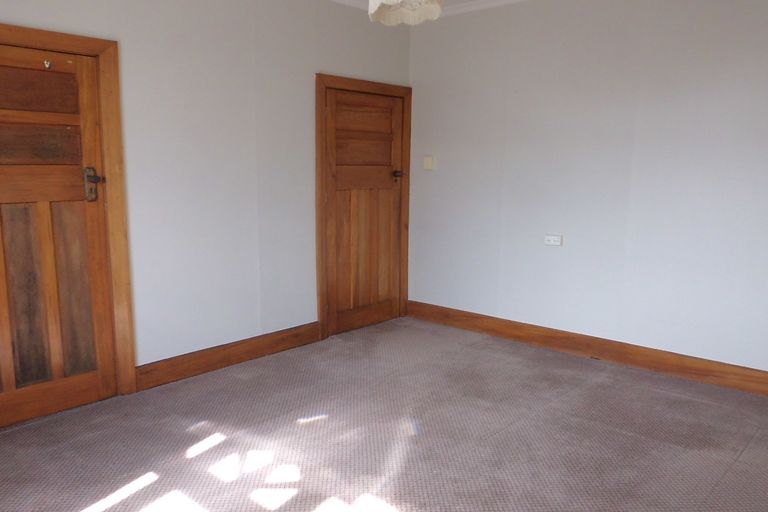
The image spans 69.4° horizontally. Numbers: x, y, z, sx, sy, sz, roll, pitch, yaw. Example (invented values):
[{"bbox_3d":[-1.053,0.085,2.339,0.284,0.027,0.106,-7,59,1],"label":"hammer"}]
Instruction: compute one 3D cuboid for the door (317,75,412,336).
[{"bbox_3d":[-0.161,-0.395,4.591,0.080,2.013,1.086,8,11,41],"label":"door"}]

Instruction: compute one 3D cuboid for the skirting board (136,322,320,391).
[{"bbox_3d":[-0.988,0.653,3.789,0.025,0.150,1.429,8,11,41],"label":"skirting board"}]

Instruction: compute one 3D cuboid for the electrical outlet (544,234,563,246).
[{"bbox_3d":[1.255,-0.115,4.078,0.128,0.076,0.015,8,11,41],"label":"electrical outlet"}]

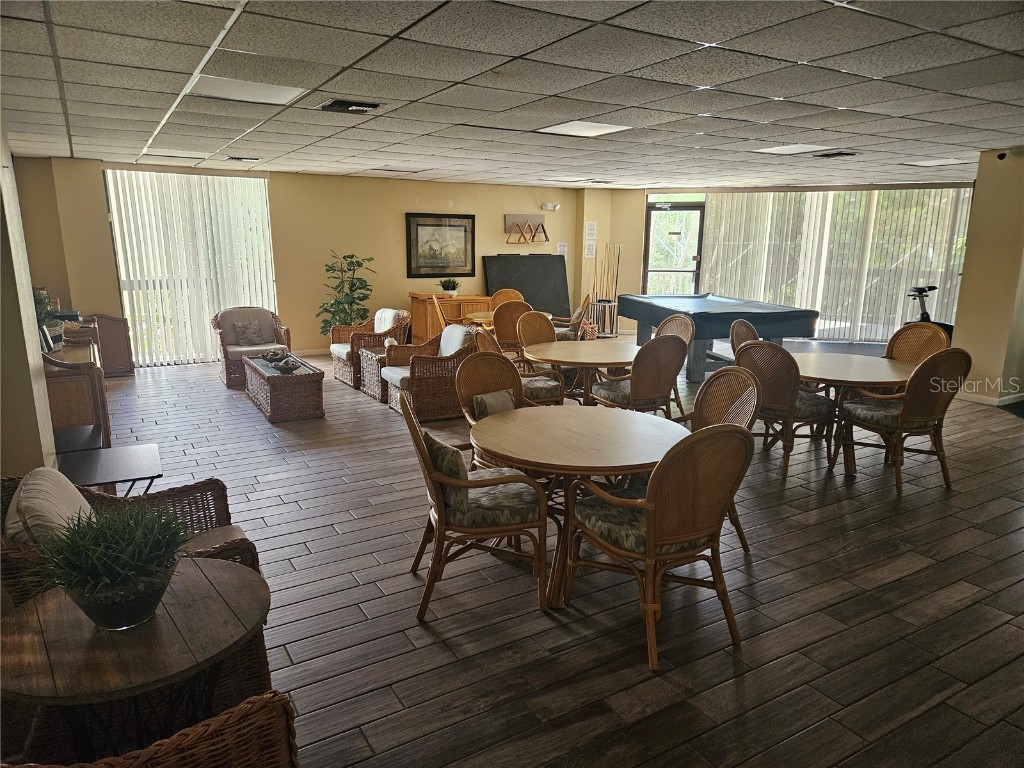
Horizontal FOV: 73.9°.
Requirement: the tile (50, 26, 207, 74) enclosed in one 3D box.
[{"bbox_3d":[-1.743,-1.528,3.126,0.605,0.020,0.605,-7,14,-30],"label":"tile"}]

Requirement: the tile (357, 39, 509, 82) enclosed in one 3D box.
[{"bbox_3d":[-0.390,-1.543,3.236,0.600,0.020,0.600,-7,14,-30],"label":"tile"}]

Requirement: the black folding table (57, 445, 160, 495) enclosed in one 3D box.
[{"bbox_3d":[-1.794,0.667,3.096,0.403,0.630,0.506,-5,13,-24],"label":"black folding table"}]

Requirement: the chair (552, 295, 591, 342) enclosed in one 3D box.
[{"bbox_3d":[0.619,-0.591,8.172,0.610,0.950,0.600,-1,12,-6],"label":"chair"}]

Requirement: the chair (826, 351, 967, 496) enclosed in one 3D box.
[{"bbox_3d":[2.704,0.197,4.723,0.580,0.965,0.620,-4,13,-18],"label":"chair"}]

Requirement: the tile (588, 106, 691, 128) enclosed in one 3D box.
[{"bbox_3d":[0.869,-1.839,4.666,0.600,0.020,0.600,-7,14,-30],"label":"tile"}]

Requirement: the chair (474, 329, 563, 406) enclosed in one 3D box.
[{"bbox_3d":[0.050,0.025,5.282,0.650,0.955,0.560,-6,14,-29],"label":"chair"}]

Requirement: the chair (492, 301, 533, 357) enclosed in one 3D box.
[{"bbox_3d":[0.016,-0.479,7.793,0.580,0.965,0.620,0,12,-4],"label":"chair"}]

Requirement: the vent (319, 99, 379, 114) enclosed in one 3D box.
[{"bbox_3d":[-1.046,-1.781,4.411,0.340,0.040,0.380,-7,14,-30],"label":"vent"}]

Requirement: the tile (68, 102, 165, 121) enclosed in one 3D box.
[{"bbox_3d":[-2.716,-1.894,4.703,0.610,0.020,0.610,-7,14,-30],"label":"tile"}]

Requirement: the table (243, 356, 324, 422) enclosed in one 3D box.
[{"bbox_3d":[-2.240,0.007,6.629,0.480,0.410,1.300,-7,14,-30],"label":"table"}]

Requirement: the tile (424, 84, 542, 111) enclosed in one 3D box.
[{"bbox_3d":[-0.179,-1.734,4.111,0.610,0.020,0.610,-7,14,-30],"label":"tile"}]

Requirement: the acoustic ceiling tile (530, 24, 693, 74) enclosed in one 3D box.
[{"bbox_3d":[0.454,-1.515,3.089,0.600,0.020,0.600,-7,14,-30],"label":"acoustic ceiling tile"}]

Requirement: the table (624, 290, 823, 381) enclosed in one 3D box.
[{"bbox_3d":[2.501,-0.655,8.913,1.460,0.810,2.500,-2,12,-11],"label":"table"}]

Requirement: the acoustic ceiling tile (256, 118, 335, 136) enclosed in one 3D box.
[{"bbox_3d":[-1.647,-2.006,5.336,0.600,0.020,0.600,-7,14,-30],"label":"acoustic ceiling tile"}]

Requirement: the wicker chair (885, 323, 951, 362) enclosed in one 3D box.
[{"bbox_3d":[3.129,0.026,5.528,0.620,0.965,0.580,-7,14,-31],"label":"wicker chair"}]

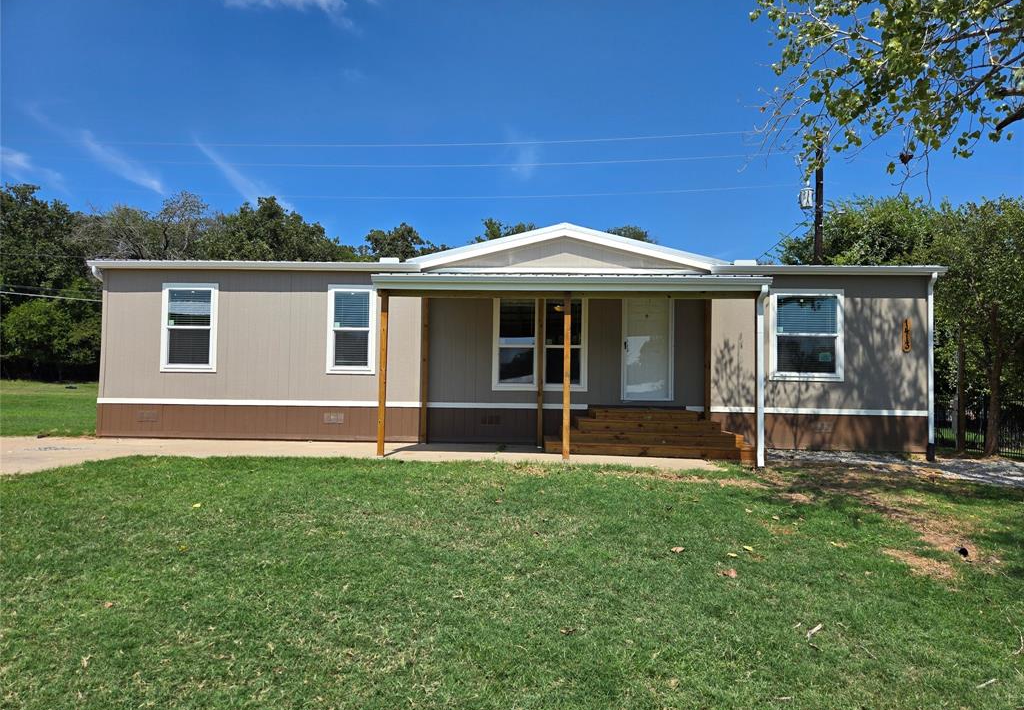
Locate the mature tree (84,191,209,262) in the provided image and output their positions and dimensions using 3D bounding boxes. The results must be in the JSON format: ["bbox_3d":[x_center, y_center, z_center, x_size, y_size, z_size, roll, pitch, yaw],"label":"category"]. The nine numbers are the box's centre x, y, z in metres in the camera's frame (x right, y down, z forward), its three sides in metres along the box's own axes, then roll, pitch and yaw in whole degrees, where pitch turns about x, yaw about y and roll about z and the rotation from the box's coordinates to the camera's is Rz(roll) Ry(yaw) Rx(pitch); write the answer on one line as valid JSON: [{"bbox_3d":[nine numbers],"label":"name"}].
[{"bbox_3d":[-20.881,-3.589,39.153,8.000,11.560,8.000,1,-2,2],"label":"mature tree"}]

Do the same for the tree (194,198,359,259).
[{"bbox_3d":[-13.259,-3.359,39.150,9.000,11.332,8.800,1,-2,2],"label":"tree"}]

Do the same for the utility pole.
[{"bbox_3d":[10.324,-2.582,22.917,0.300,9.408,0.300,1,-2,2],"label":"utility pole"}]

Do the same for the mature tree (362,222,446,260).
[{"bbox_3d":[-6.602,-2.946,43.144,6.600,10.976,6.600,1,-2,2],"label":"mature tree"}]

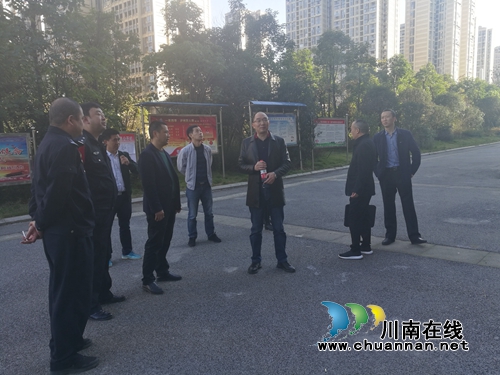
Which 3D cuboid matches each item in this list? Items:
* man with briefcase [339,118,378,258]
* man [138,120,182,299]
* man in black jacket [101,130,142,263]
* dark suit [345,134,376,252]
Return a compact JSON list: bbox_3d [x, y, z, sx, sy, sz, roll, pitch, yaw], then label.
[{"bbox_3d":[1.328,0.026,4.802,0.440,1.650,0.500,0,6,14],"label":"man with briefcase"},{"bbox_3d":[-0.909,0.181,3.895,0.380,1.670,0.490,1,7,28],"label":"man"},{"bbox_3d":[-1.652,0.106,4.887,0.540,1.660,0.380,-7,8,-40],"label":"man in black jacket"},{"bbox_3d":[1.353,0.065,4.804,0.360,1.420,0.480,0,6,14],"label":"dark suit"}]

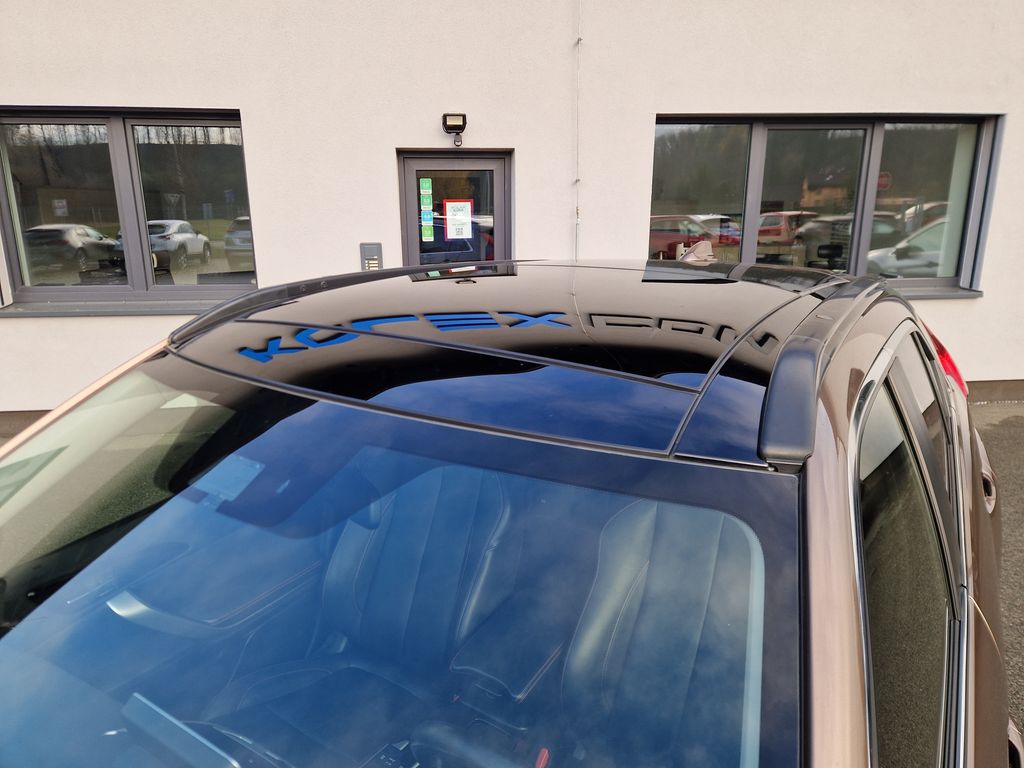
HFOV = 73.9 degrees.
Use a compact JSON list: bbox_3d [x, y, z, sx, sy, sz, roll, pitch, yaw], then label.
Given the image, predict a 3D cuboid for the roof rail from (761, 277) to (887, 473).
[{"bbox_3d":[0.702,-0.144,1.409,0.085,0.115,1.600,9,17,30],"label":"roof rail"}]

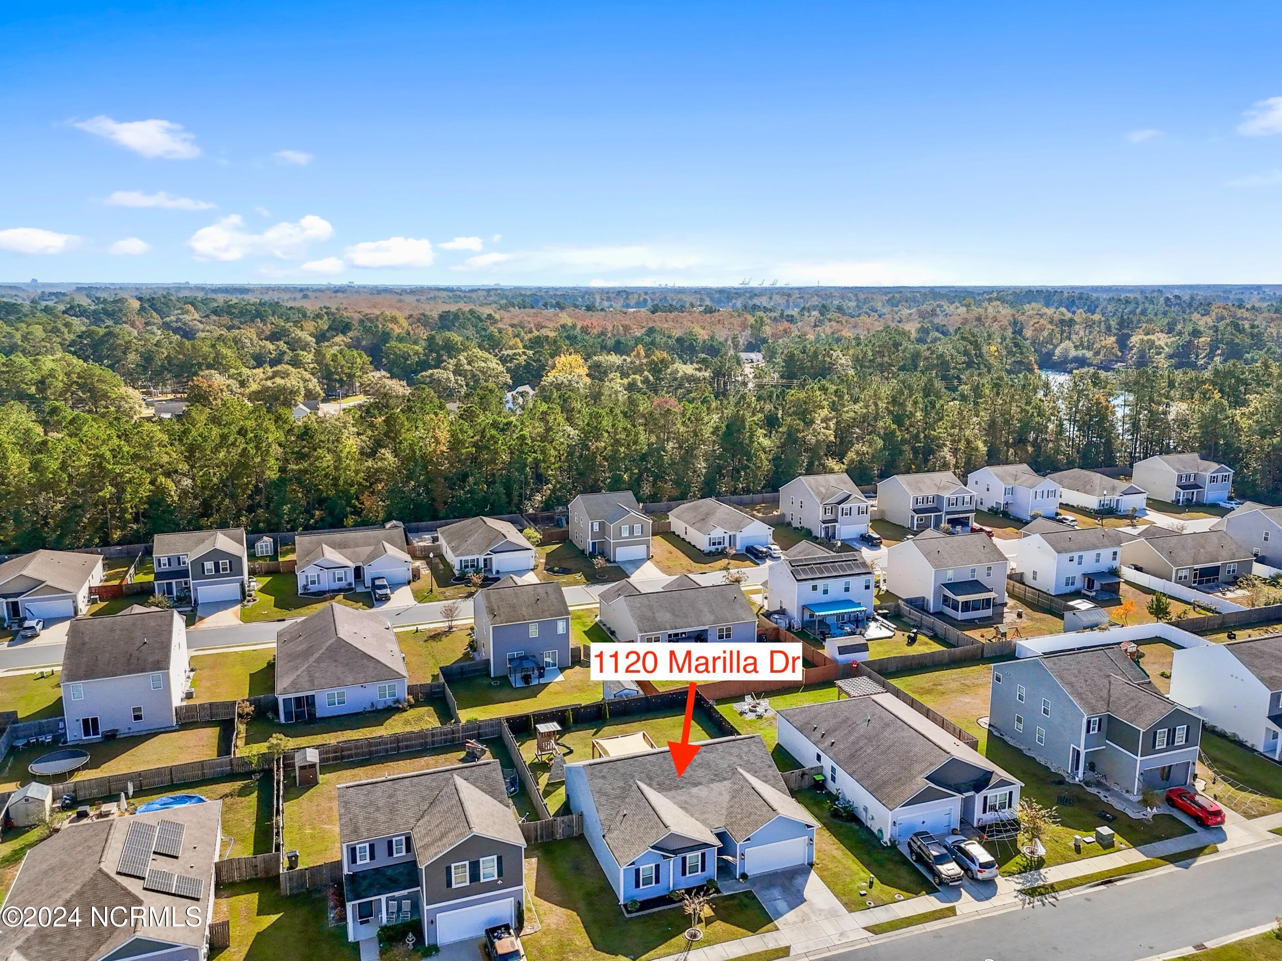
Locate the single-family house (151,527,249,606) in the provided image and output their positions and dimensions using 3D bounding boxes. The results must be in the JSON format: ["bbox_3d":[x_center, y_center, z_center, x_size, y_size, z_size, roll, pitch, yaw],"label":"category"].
[{"bbox_3d":[-61.220,11.540,124.000,11.700,8.100,12.800,-5,13,-20],"label":"single-family house"}]

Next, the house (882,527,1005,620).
[{"bbox_3d":[41.162,11.715,118.140,11.800,8.050,15.300,-4,13,-20],"label":"house"}]

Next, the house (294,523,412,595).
[{"bbox_3d":[-42.299,11.008,130.557,15.180,5.500,14.200,-5,13,-20],"label":"house"}]

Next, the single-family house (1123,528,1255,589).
[{"bbox_3d":[77.934,10.118,131.248,15.500,5.600,14.800,-4,13,-20],"label":"single-family house"}]

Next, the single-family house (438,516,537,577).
[{"bbox_3d":[-24.297,9.129,138.443,11.940,5.800,16.500,-5,13,-20],"label":"single-family house"}]

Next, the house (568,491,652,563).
[{"bbox_3d":[-4.895,6.634,139.669,9.600,8.500,14.000,-4,13,-20],"label":"house"}]

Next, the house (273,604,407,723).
[{"bbox_3d":[-31.724,18.164,93.768,12.200,5.800,17.300,-4,13,-20],"label":"house"}]

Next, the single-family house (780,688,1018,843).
[{"bbox_3d":[21.154,22.401,75.165,12.300,5.750,17.400,-4,13,-20],"label":"single-family house"}]

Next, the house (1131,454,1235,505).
[{"bbox_3d":[108.828,-0.941,179.203,11.740,8.200,12.510,-5,13,-20],"label":"house"}]

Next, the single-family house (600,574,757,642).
[{"bbox_3d":[4.280,15.770,109.950,15.400,5.900,14.350,-4,13,-19],"label":"single-family house"}]

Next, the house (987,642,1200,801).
[{"bbox_3d":[40.990,20.560,81.090,9.500,8.950,15.450,-4,13,-19],"label":"house"}]

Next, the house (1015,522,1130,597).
[{"bbox_3d":[60.356,10.513,128.482,10.980,7.750,12.100,-4,13,-19],"label":"house"}]

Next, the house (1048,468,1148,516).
[{"bbox_3d":[88.820,1.180,176.150,11.850,5.900,17.700,-5,13,-21],"label":"house"}]

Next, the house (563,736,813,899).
[{"bbox_3d":[3.464,24.633,69.289,15.390,5.490,14.740,-4,13,-19],"label":"house"}]

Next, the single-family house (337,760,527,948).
[{"bbox_3d":[-14.631,24.537,60.911,11.200,7.650,12.100,-4,13,-20],"label":"single-family house"}]

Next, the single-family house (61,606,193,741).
[{"bbox_3d":[-51.272,17.703,88.324,10.300,9.000,15.400,-4,13,-20],"label":"single-family house"}]

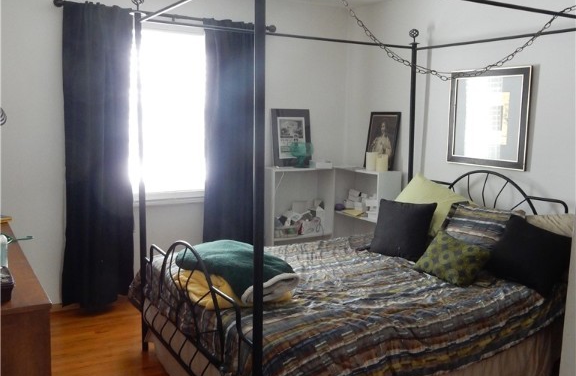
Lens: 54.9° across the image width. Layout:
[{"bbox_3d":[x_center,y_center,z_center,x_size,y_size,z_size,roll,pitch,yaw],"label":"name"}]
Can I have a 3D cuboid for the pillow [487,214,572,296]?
[{"bbox_3d":[1.308,0.360,3.034,0.140,0.380,0.410,20,6,-37],"label":"pillow"}]

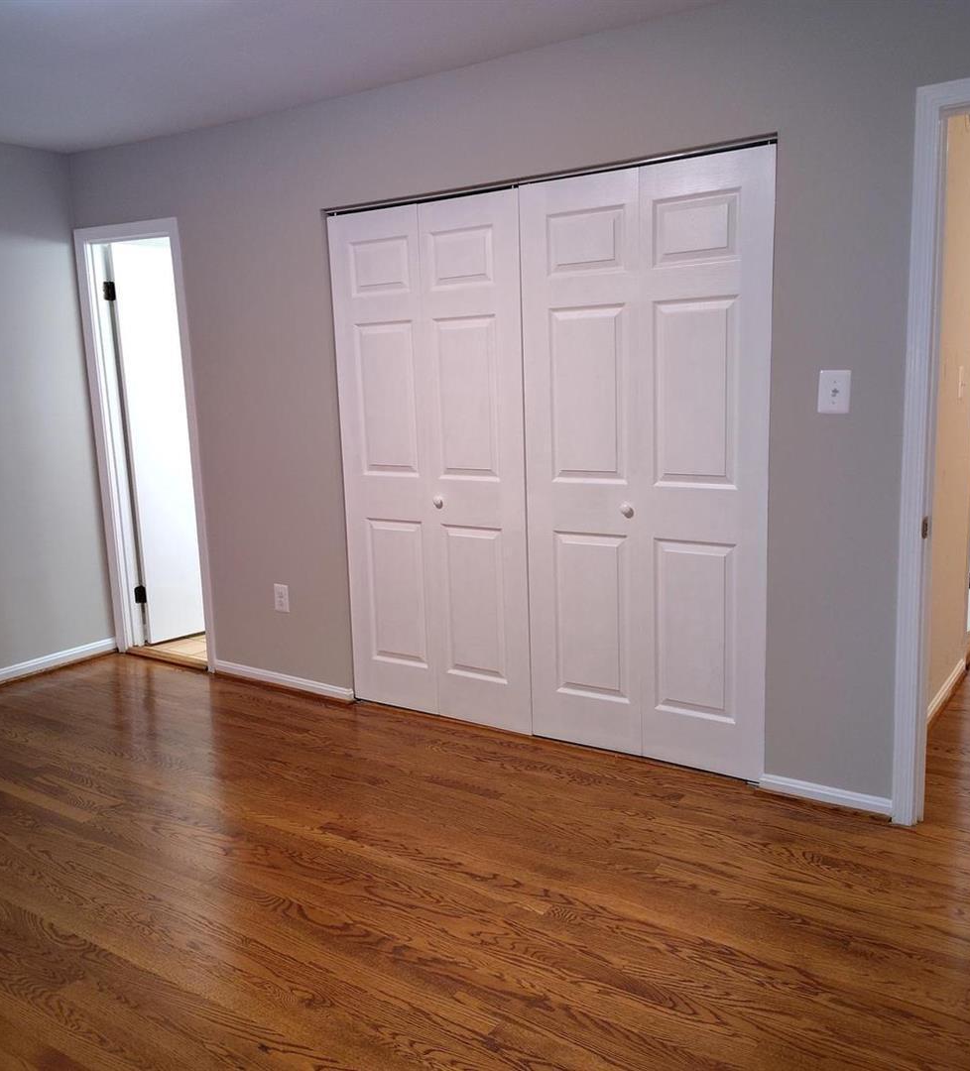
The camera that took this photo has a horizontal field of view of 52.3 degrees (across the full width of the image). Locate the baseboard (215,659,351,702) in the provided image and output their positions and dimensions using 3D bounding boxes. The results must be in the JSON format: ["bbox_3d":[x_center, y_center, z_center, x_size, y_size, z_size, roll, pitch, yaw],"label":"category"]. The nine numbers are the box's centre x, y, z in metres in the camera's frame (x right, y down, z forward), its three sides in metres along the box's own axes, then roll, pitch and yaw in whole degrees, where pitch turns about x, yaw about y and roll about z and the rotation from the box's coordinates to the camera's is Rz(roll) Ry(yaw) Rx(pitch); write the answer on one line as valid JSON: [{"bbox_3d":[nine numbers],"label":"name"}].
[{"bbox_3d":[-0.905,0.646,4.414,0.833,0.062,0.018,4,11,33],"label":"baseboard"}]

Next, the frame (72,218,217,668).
[{"bbox_3d":[-1.571,-0.408,4.732,0.720,2.077,0.140,4,11,33],"label":"frame"}]

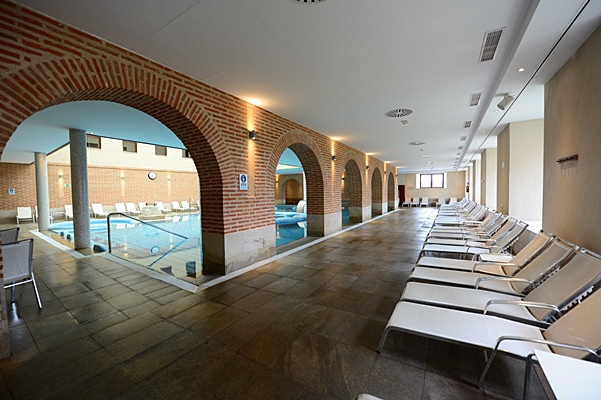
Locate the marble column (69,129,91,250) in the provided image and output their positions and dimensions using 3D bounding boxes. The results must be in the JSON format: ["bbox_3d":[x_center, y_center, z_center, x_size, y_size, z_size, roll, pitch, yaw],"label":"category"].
[{"bbox_3d":[-6.038,-0.272,6.404,0.340,3.286,0.340,0,2,32],"label":"marble column"}]

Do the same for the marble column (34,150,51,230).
[{"bbox_3d":[-11.764,-0.361,10.666,0.350,3.541,0.350,0,2,32],"label":"marble column"}]

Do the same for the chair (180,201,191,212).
[{"bbox_3d":[-10.783,0.539,22.503,1.650,0.950,0.660,0,2,35],"label":"chair"}]

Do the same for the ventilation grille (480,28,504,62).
[{"bbox_3d":[2.505,-2.006,3.077,0.182,0.030,0.807,0,2,32],"label":"ventilation grille"}]

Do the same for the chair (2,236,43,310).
[{"bbox_3d":[-3.939,1.027,2.998,0.630,0.930,0.560,-1,2,17],"label":"chair"}]

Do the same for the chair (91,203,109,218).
[{"bbox_3d":[-13.131,0.746,15.485,1.672,0.888,0.592,0,2,32],"label":"chair"}]

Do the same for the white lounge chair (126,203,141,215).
[{"bbox_3d":[-13.466,0.713,18.825,1.650,0.950,0.660,0,2,35],"label":"white lounge chair"}]

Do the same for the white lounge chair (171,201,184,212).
[{"bbox_3d":[-10.318,0.545,19.944,1.672,0.873,0.592,0,2,32],"label":"white lounge chair"}]

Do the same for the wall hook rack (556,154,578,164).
[{"bbox_3d":[3.166,-0.478,2.804,0.060,0.070,0.490,0,2,32],"label":"wall hook rack"}]

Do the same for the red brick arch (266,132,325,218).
[{"bbox_3d":[-0.205,-0.686,6.744,0.651,2.449,3.093,0,2,32],"label":"red brick arch"}]

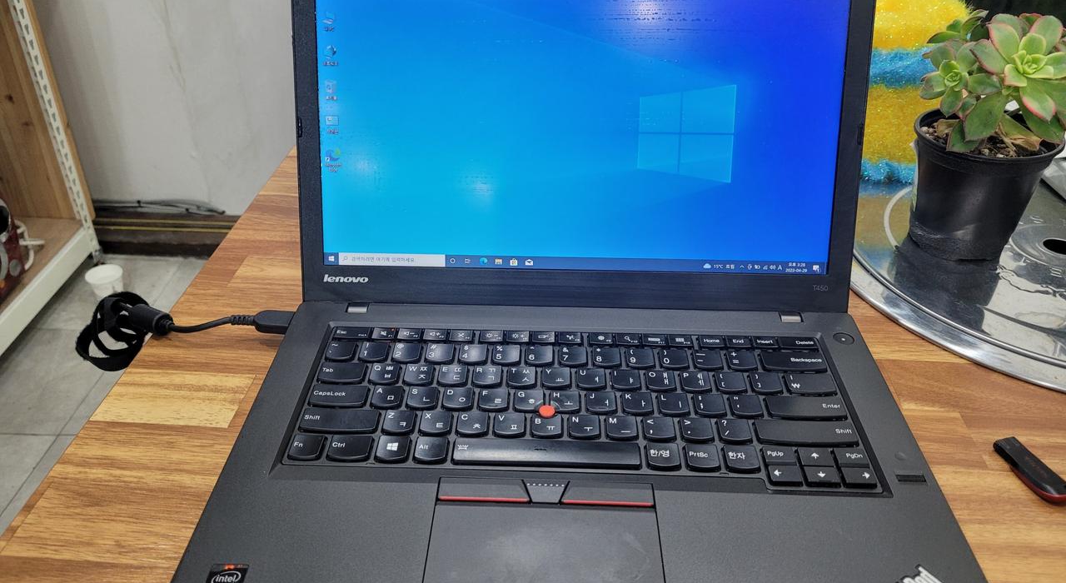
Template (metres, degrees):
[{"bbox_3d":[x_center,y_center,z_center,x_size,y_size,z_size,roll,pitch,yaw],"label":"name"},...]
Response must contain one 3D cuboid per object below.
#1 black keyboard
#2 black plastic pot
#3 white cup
[{"bbox_3d":[0.022,0.058,0.424,0.286,0.008,0.117,1,36,2],"label":"black keyboard"},{"bbox_3d":[0.306,-0.074,0.556,0.090,0.085,0.090,0,35,0],"label":"black plastic pot"},{"bbox_3d":[-0.902,-0.006,1.709,0.074,0.075,0.074,0,35,0],"label":"white cup"}]

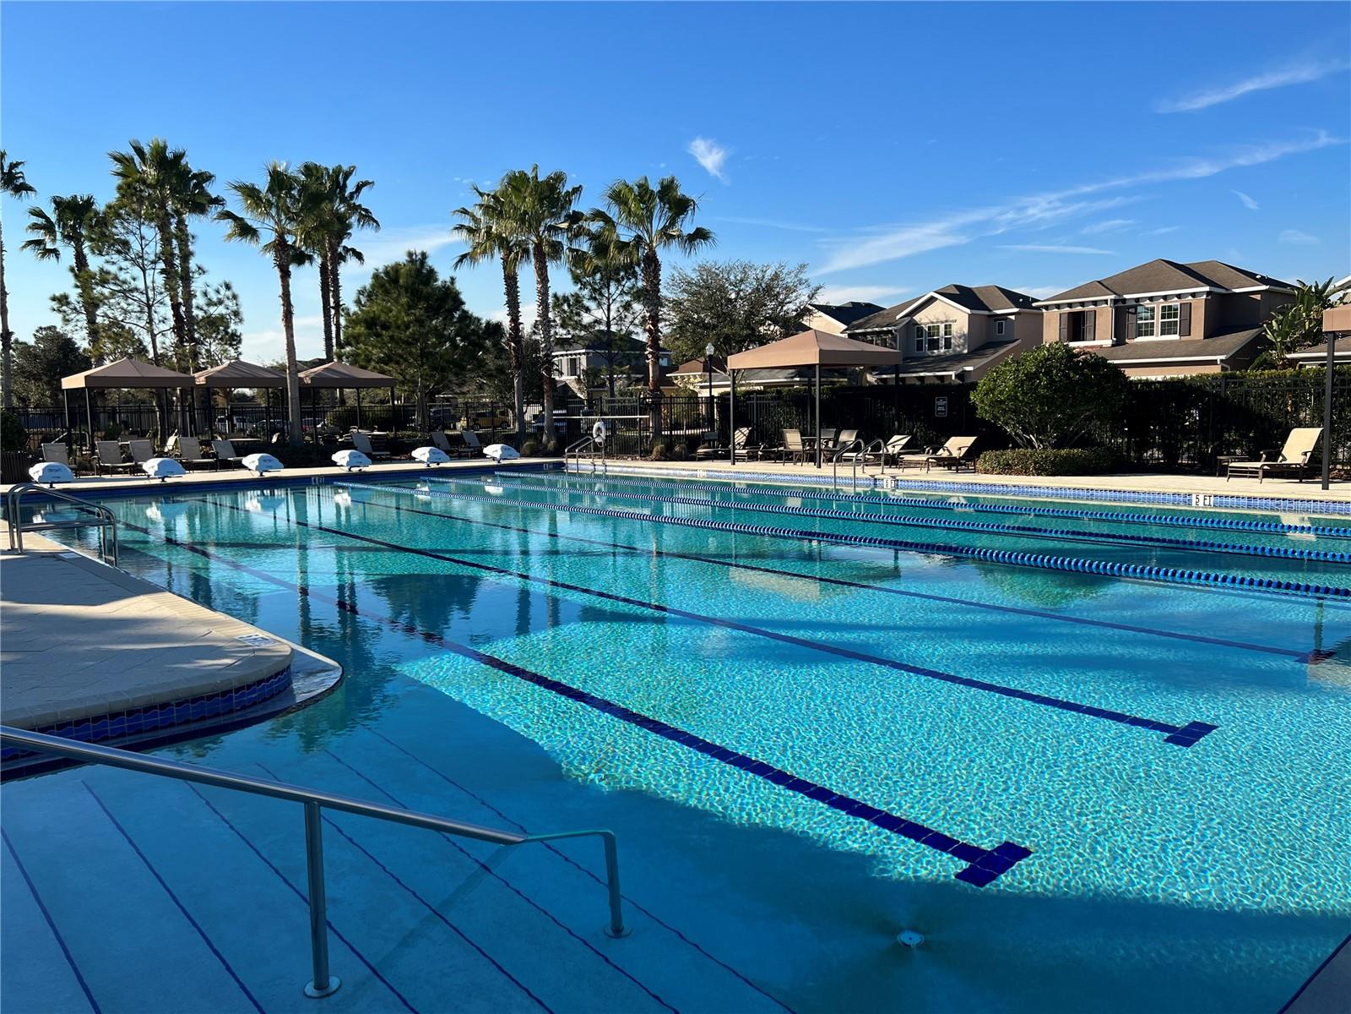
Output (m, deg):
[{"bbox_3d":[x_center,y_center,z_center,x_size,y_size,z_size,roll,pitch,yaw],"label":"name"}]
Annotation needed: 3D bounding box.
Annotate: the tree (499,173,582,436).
[{"bbox_3d":[-4.794,-7.048,36.181,3.200,9.830,3.200,-1,6,-7],"label":"tree"}]

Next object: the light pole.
[{"bbox_3d":[1.482,-4.843,43.236,0.420,4.210,0.420,-1,6,0],"label":"light pole"}]

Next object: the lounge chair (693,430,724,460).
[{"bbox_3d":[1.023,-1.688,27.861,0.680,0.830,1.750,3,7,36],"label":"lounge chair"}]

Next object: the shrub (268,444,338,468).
[{"bbox_3d":[-10.411,-1.468,28.220,1.900,0.660,1.100,-6,8,-42],"label":"shrub"}]

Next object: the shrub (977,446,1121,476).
[{"bbox_3d":[7.607,-0.954,20.677,1.700,0.500,2.600,-6,7,-40],"label":"shrub"}]

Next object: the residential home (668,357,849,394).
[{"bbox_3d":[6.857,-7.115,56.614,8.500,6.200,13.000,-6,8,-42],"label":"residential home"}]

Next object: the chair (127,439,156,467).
[{"bbox_3d":[-13.588,-1.314,26.207,0.670,0.880,1.720,-6,7,-40],"label":"chair"}]

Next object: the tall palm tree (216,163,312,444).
[{"bbox_3d":[-12.894,-6.101,31.862,3.000,9.124,3.000,-6,7,-40],"label":"tall palm tree"}]

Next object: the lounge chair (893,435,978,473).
[{"bbox_3d":[5.639,-1.150,21.724,1.920,0.760,0.680,-6,7,-40],"label":"lounge chair"}]

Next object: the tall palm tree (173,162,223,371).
[{"bbox_3d":[-17.067,-6.902,35.513,2.600,9.971,2.600,-6,7,-40],"label":"tall palm tree"}]

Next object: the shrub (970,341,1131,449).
[{"bbox_3d":[7.721,-2.096,20.872,2.700,2.533,2.900,-6,7,-40],"label":"shrub"}]

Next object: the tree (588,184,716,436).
[{"bbox_3d":[-0.731,-5.880,31.377,3.800,8.410,3.800,-1,6,-1],"label":"tree"}]

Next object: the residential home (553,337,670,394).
[{"bbox_3d":[-5.587,-9.887,77.412,10.400,8.000,9.500,-6,8,-42],"label":"residential home"}]

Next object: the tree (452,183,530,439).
[{"bbox_3d":[-6.211,-6.913,36.996,3.300,9.440,3.300,-2,6,-9],"label":"tree"}]

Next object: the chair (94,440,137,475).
[{"bbox_3d":[-14.173,-1.258,25.709,0.670,0.880,1.720,-6,7,-40],"label":"chair"}]

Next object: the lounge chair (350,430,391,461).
[{"bbox_3d":[-9.036,-1.768,30.213,0.670,0.880,1.720,-6,7,-40],"label":"lounge chair"}]

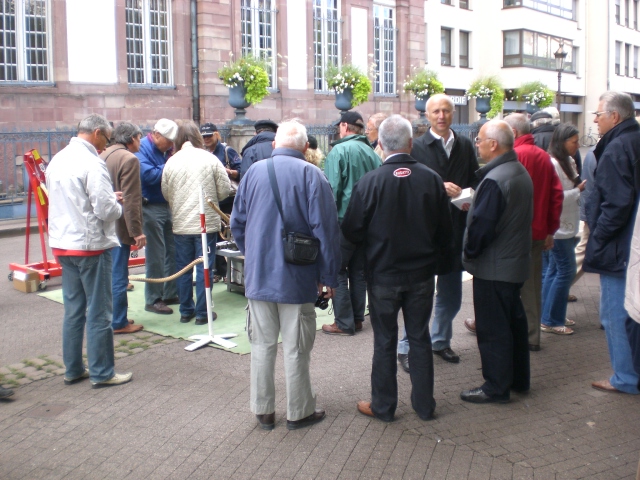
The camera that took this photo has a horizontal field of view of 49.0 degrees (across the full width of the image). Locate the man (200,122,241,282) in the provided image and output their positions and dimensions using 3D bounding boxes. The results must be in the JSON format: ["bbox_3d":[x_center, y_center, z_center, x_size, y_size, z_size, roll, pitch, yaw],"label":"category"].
[{"bbox_3d":[-1.079,-0.383,7.388,0.540,1.680,0.420,2,10,17],"label":"man"}]

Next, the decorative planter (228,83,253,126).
[{"bbox_3d":[-1.702,-2.901,15.098,0.530,0.868,0.530,0,9,0],"label":"decorative planter"}]

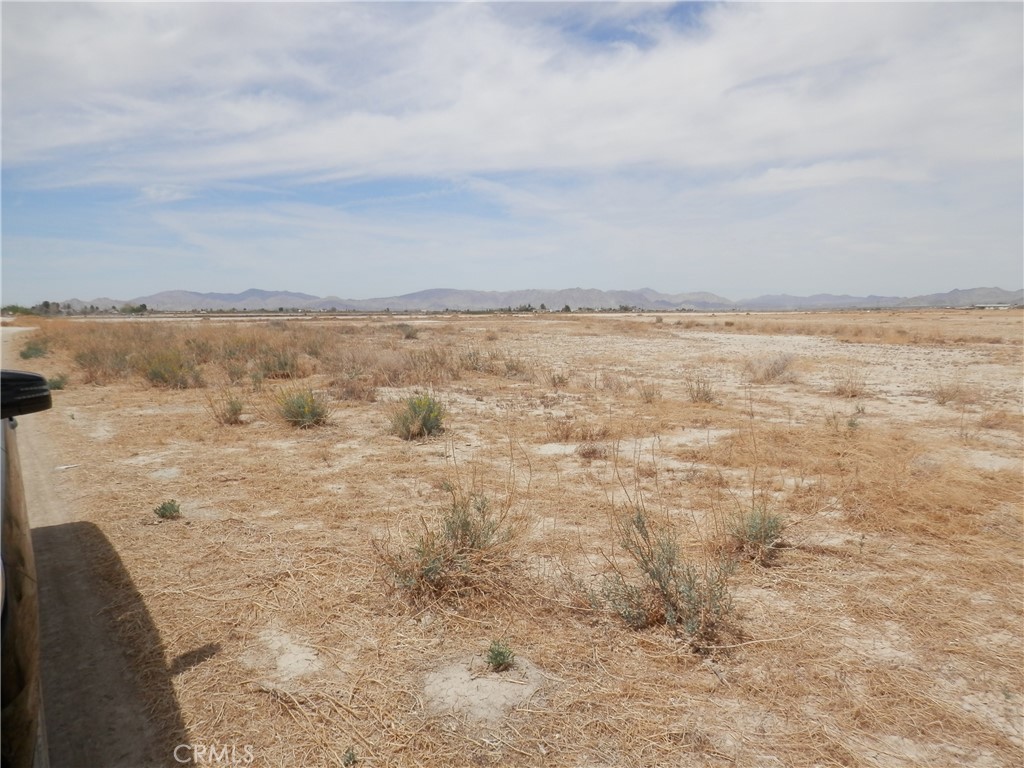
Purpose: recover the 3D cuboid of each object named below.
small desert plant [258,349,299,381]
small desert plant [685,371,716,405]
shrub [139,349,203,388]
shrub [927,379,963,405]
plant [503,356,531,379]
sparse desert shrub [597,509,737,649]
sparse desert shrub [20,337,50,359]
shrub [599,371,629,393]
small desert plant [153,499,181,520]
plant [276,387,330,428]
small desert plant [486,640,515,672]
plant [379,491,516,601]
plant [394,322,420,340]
[{"bbox_3d":[-5.237,-0.451,16.550,0.967,0.688,0.870,0,6,0],"label":"small desert plant"},{"bbox_3d":[3.104,0.046,12.091,0.546,0.535,0.491,0,6,0],"label":"small desert plant"},{"bbox_3d":[-6.914,-0.334,14.975,1.125,0.747,0.956,-3,6,-25],"label":"shrub"},{"bbox_3d":[7.056,0.110,12.045,0.576,0.401,0.518,0,6,0],"label":"shrub"},{"bbox_3d":[0.121,-0.374,16.336,0.651,0.555,0.585,0,6,0],"label":"plant"},{"bbox_3d":[0.731,0.871,3.470,0.631,0.586,0.568,0,6,0],"label":"sparse desert shrub"},{"bbox_3d":[-15.694,-1.206,24.321,0.803,0.676,0.682,-4,7,-33],"label":"sparse desert shrub"},{"bbox_3d":[1.932,-0.066,14.061,0.547,0.363,0.465,1,6,8],"label":"shrub"},{"bbox_3d":[-2.527,0.909,5.416,0.166,0.135,0.141,-3,6,-25],"label":"small desert plant"},{"bbox_3d":[-2.763,0.292,9.771,0.701,0.521,0.631,0,6,0],"label":"plant"},{"bbox_3d":[-0.049,1.140,3.121,0.116,0.121,0.104,0,6,0],"label":"small desert plant"},{"bbox_3d":[-0.368,0.851,4.116,0.775,0.498,0.659,-1,6,-5],"label":"plant"},{"bbox_3d":[-5.674,-2.840,39.721,1.224,0.869,1.041,-1,6,-8],"label":"plant"}]

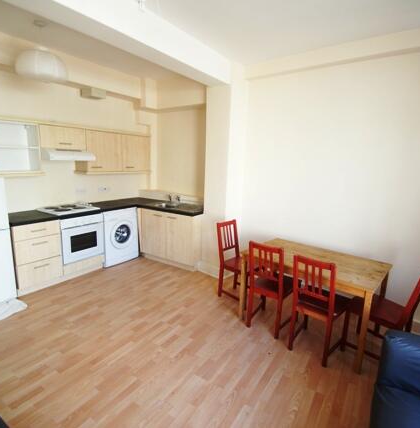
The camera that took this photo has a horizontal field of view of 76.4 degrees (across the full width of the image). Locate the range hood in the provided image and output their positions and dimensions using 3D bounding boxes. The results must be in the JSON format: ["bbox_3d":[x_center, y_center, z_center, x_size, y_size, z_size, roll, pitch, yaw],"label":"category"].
[{"bbox_3d":[-1.966,-0.792,3.580,0.520,0.140,0.606,8,12,31],"label":"range hood"}]

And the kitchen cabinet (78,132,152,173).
[{"bbox_3d":[-1.556,-0.986,4.403,0.319,0.590,1.259,8,12,31],"label":"kitchen cabinet"}]

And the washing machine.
[{"bbox_3d":[-1.615,0.329,4.307,0.574,0.855,0.625,8,12,31],"label":"washing machine"}]

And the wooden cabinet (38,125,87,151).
[{"bbox_3d":[-2.045,-1.006,3.595,0.319,0.290,0.606,8,12,31],"label":"wooden cabinet"}]

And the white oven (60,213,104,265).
[{"bbox_3d":[-1.935,0.295,3.757,0.570,0.620,0.616,8,12,31],"label":"white oven"}]

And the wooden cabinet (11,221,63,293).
[{"bbox_3d":[-2.247,0.472,3.312,0.584,0.815,0.509,8,12,31],"label":"wooden cabinet"}]

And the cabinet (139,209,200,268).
[{"bbox_3d":[-0.548,0.343,4.391,1.140,0.860,0.600,8,12,31],"label":"cabinet"}]

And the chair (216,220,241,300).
[{"bbox_3d":[0.362,0.574,3.169,0.490,0.900,0.420,12,14,43],"label":"chair"}]

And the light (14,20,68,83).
[{"bbox_3d":[-1.714,-1.677,2.761,0.430,0.550,0.430,8,12,31],"label":"light"}]

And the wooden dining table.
[{"bbox_3d":[0.985,0.782,2.624,1.170,0.724,0.745,11,14,41],"label":"wooden dining table"}]

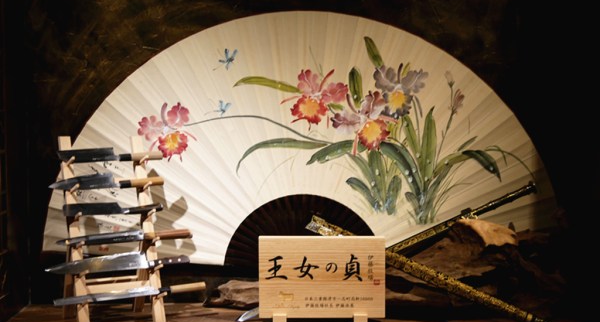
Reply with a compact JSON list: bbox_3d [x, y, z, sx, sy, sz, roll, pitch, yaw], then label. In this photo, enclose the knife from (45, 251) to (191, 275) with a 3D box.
[{"bbox_3d":[-0.460,0.261,2.315,0.386,0.046,0.024,-1,-21,-29],"label":"knife"}]

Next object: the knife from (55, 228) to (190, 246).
[{"bbox_3d":[-0.451,0.203,2.345,0.367,0.030,0.024,-1,-20,-29],"label":"knife"}]

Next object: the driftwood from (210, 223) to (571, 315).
[{"bbox_3d":[0.246,0.298,2.562,0.980,0.247,0.250,0,0,0],"label":"driftwood"}]

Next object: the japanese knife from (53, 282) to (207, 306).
[{"bbox_3d":[-0.425,0.343,2.298,0.405,0.031,0.024,-2,-20,-29],"label":"japanese knife"}]

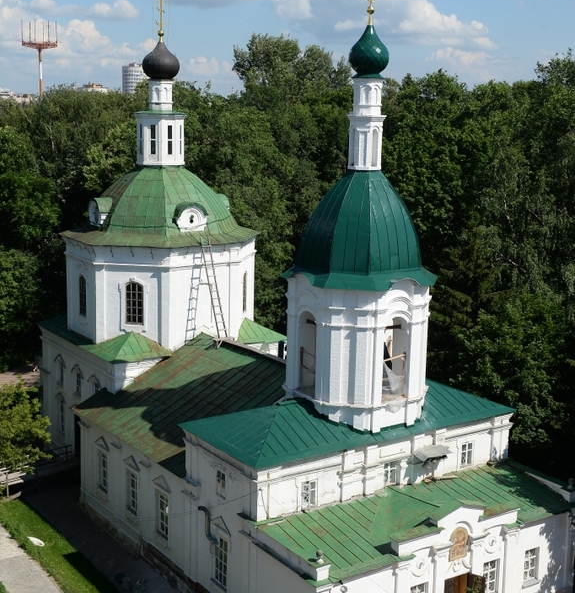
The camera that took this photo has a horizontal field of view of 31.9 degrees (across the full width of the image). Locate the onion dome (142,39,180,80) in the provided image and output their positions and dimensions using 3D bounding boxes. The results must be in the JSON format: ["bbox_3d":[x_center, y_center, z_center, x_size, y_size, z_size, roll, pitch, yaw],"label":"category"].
[{"bbox_3d":[-7.684,-14.346,61.173,2.295,2.317,2.295,1,10,0],"label":"onion dome"}]

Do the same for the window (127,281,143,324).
[{"bbox_3d":[-8.858,0.396,58.614,1.105,2.566,0.320,3,11,11],"label":"window"}]

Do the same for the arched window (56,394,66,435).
[{"bbox_3d":[-14.390,7.459,64.052,0.300,2.566,1.332,-6,13,-34],"label":"arched window"}]

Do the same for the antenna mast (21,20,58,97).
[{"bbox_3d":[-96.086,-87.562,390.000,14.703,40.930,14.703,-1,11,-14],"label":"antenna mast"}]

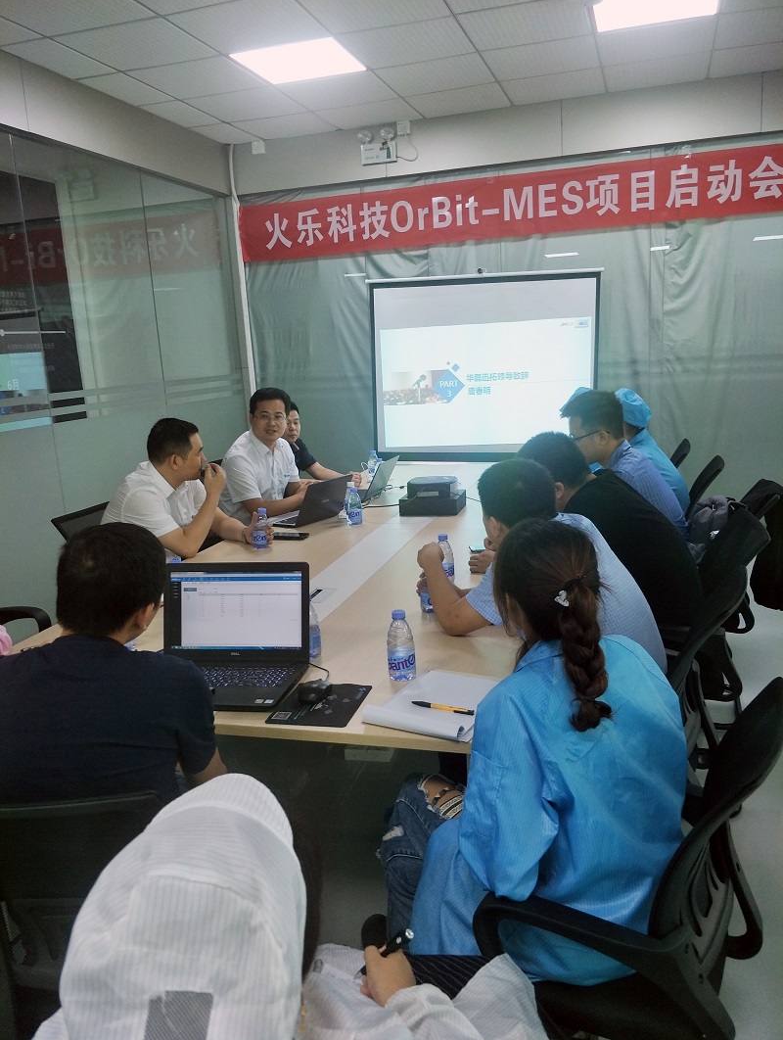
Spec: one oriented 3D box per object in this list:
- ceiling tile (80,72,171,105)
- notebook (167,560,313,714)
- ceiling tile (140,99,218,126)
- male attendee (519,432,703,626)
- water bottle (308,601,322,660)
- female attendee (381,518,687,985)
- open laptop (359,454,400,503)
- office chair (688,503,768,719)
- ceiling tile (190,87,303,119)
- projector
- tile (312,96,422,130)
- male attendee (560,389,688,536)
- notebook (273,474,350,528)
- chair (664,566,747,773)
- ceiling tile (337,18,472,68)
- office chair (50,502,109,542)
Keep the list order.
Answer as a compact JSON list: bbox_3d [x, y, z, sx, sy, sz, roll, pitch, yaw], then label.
[{"bbox_3d":[-1.519,-2.494,4.216,0.320,0.020,0.585,3,16,18],"label":"ceiling tile"},{"bbox_3d":[-0.425,0.267,1.780,0.385,0.231,0.326,1,15,13],"label":"notebook"},{"bbox_3d":[-1.361,-2.684,4.781,0.330,0.015,0.580,3,15,19],"label":"ceiling tile"},{"bbox_3d":[0.631,0.301,2.376,0.700,1.190,0.530,10,19,39],"label":"male attendee"},{"bbox_3d":[-0.204,0.251,1.735,0.064,0.162,0.064,3,15,19],"label":"water bottle"},{"bbox_3d":[0.269,0.601,1.439,0.500,1.200,0.680,-5,15,-11],"label":"female attendee"},{"bbox_3d":[-0.135,-0.223,3.777,0.320,0.190,0.320,4,16,22],"label":"open laptop"},{"bbox_3d":[0.945,0.440,2.560,0.620,0.940,0.580,1,15,13],"label":"office chair"},{"bbox_3d":[-0.899,-2.633,4.600,0.600,0.020,0.585,3,16,18],"label":"ceiling tile"},{"bbox_3d":[0.189,-0.130,3.421,0.270,0.170,0.220,1,15,12],"label":"projector"},{"bbox_3d":[-0.160,-2.778,4.940,0.610,0.020,0.560,2,15,18],"label":"tile"},{"bbox_3d":[0.783,0.139,2.826,0.700,1.270,0.520,8,18,35],"label":"male attendee"},{"bbox_3d":[-0.394,-0.121,3.393,0.315,0.215,0.340,8,18,34],"label":"notebook"},{"bbox_3d":[0.658,0.563,2.071,0.600,0.920,0.600,2,15,18],"label":"chair"},{"bbox_3d":[0.086,-2.430,3.702,0.600,0.020,0.585,3,16,18],"label":"ceiling tile"},{"bbox_3d":[-0.935,0.374,3.064,0.600,0.920,0.600,2,15,18],"label":"office chair"}]

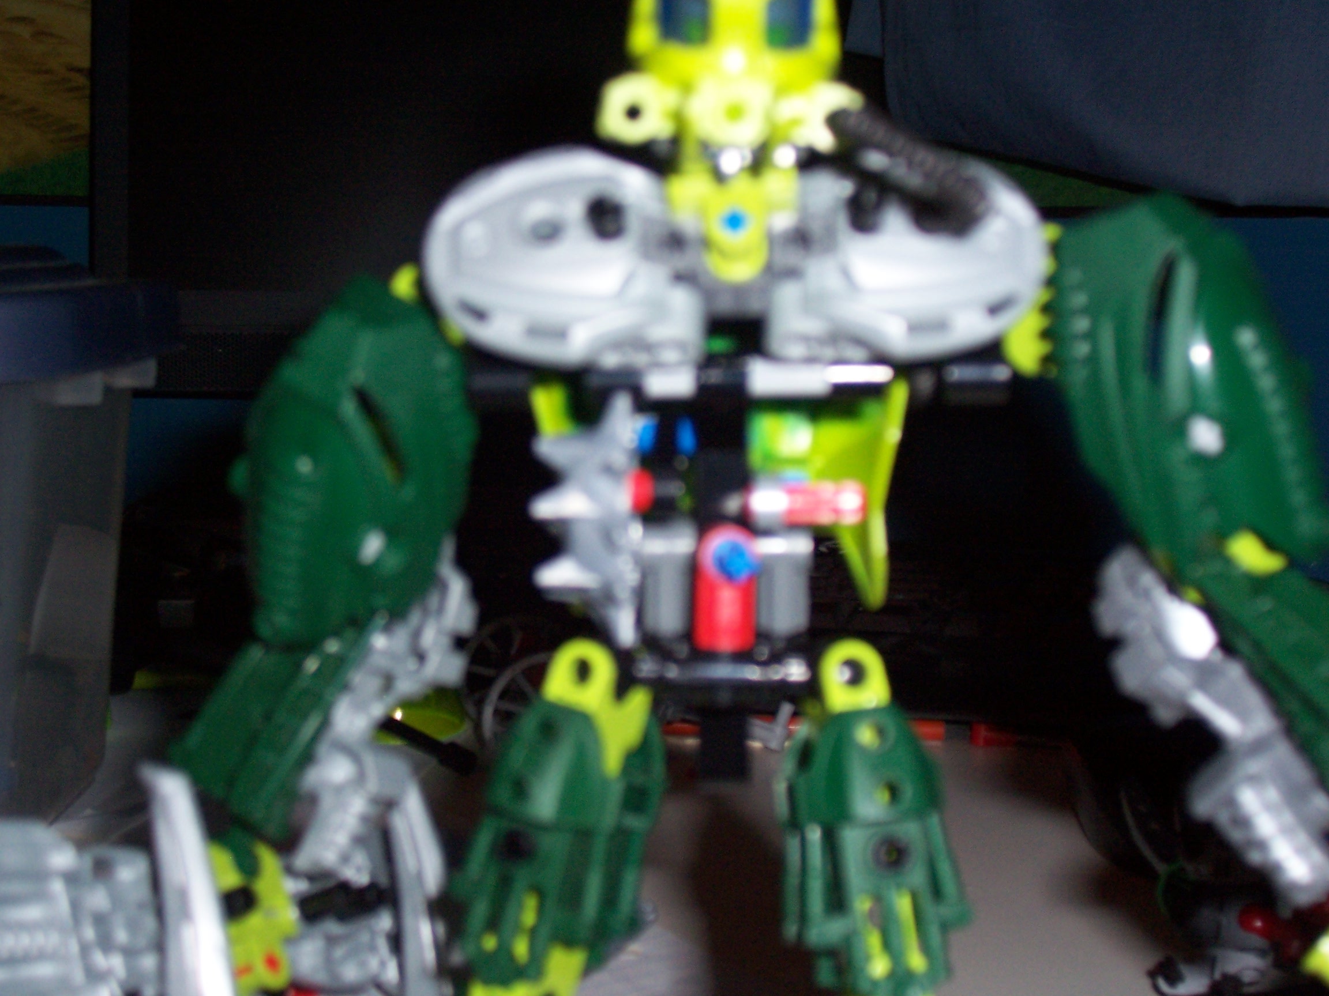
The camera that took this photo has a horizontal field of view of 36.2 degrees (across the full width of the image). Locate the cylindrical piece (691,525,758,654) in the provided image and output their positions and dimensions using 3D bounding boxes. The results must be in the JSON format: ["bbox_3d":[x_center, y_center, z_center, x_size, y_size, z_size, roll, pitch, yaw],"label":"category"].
[{"bbox_3d":[0.008,0.012,0.265,0.007,0.016,0.008,0,8,0],"label":"cylindrical piece"}]

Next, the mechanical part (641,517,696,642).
[{"bbox_3d":[0.001,0.012,0.285,0.008,0.016,0.008,0,8,0],"label":"mechanical part"}]

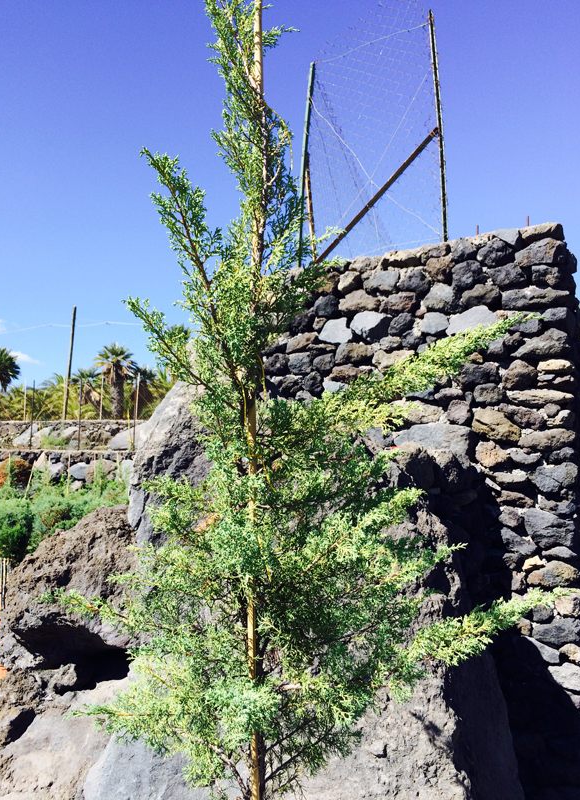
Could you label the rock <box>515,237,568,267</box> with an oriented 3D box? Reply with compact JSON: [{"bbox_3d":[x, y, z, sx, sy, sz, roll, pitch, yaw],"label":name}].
[{"bbox_3d":[1.598,-0.943,4.258,0.315,0.189,0.260,-4,-9,27],"label":"rock"}]

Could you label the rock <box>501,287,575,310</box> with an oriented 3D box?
[{"bbox_3d":[1.570,-0.641,4.235,0.418,0.149,0.270,-4,-9,27],"label":"rock"}]

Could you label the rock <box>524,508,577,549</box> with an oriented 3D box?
[{"bbox_3d":[1.567,0.773,4.032,0.288,0.227,0.250,-4,-9,27],"label":"rock"}]

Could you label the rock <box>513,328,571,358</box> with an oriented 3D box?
[{"bbox_3d":[1.666,-0.374,4.439,0.339,0.197,0.300,-3,-7,29],"label":"rock"}]

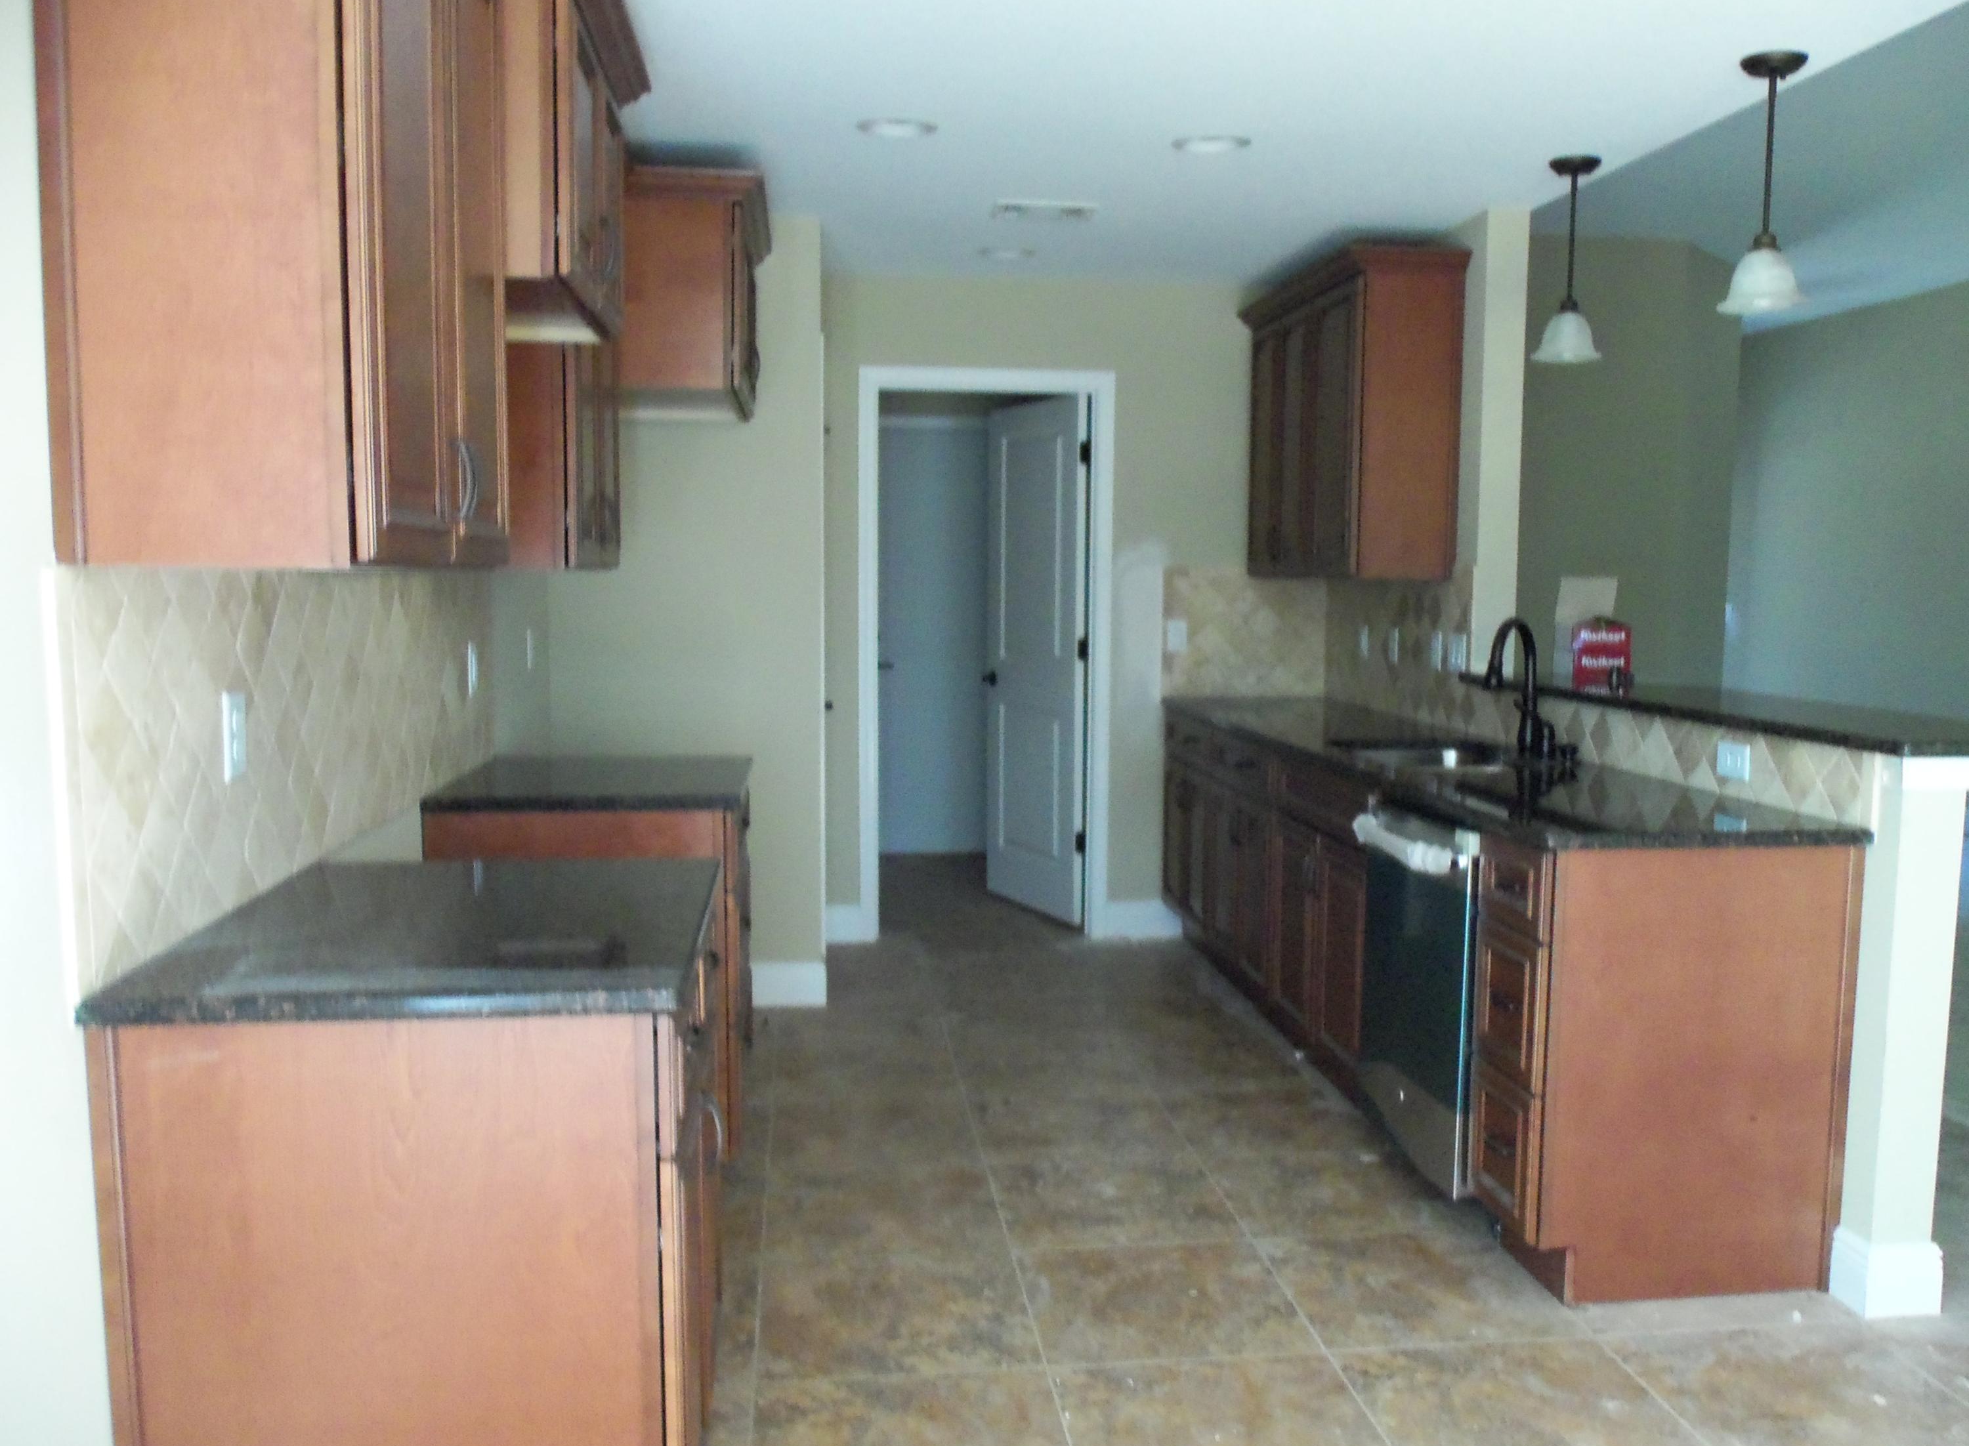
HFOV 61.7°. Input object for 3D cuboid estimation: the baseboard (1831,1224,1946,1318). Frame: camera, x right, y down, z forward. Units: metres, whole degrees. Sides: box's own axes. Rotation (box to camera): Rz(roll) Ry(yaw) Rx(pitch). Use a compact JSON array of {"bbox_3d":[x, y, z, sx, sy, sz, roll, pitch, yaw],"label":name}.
[{"bbox_3d":[1.724,1.040,3.157,0.163,0.142,0.130,0,5,-6],"label":"baseboard"}]

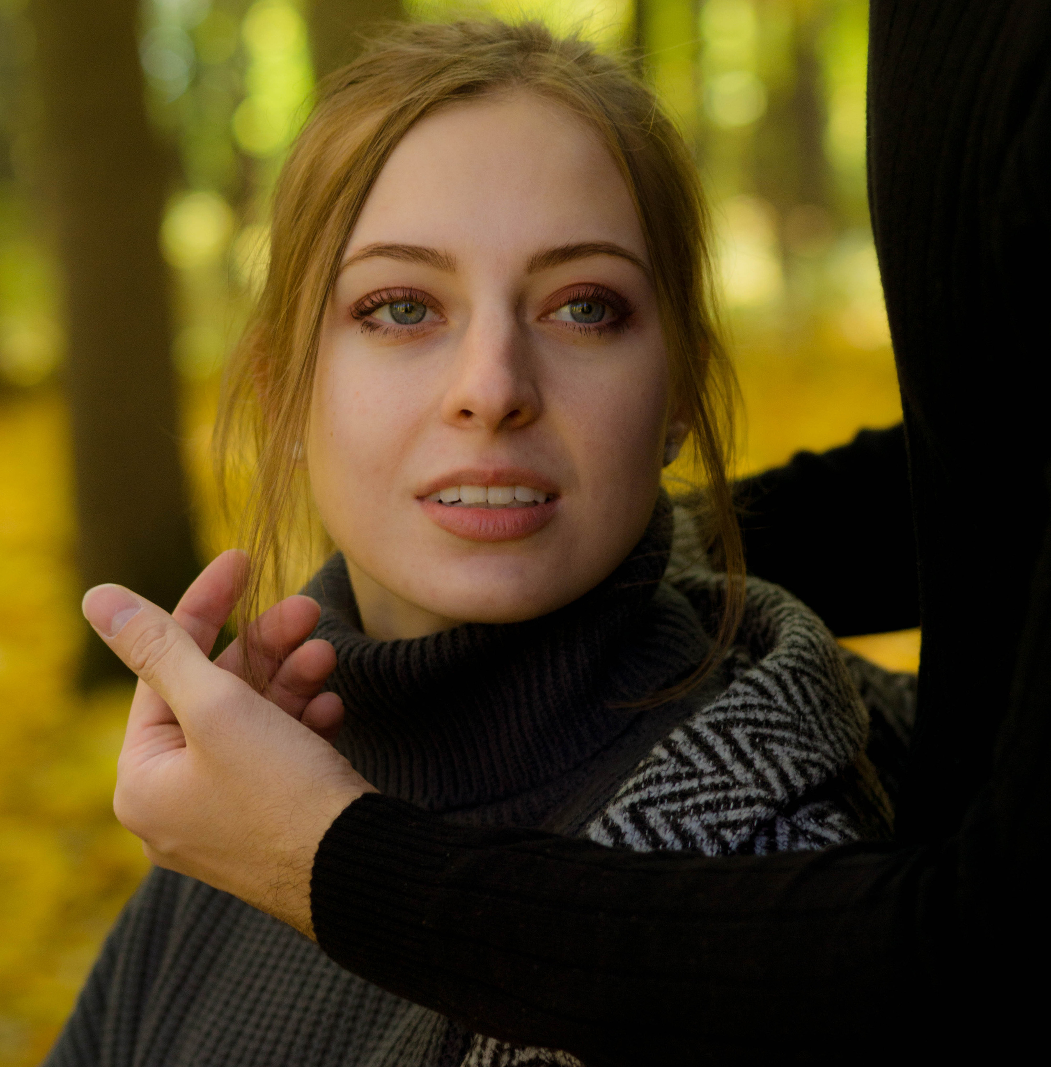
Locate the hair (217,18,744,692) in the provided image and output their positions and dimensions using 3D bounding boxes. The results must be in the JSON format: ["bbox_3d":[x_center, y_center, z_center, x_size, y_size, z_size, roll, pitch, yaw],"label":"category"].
[{"bbox_3d":[-0.016,-0.066,1.185,0.182,0.235,0.205,0,-5,2],"label":"hair"}]

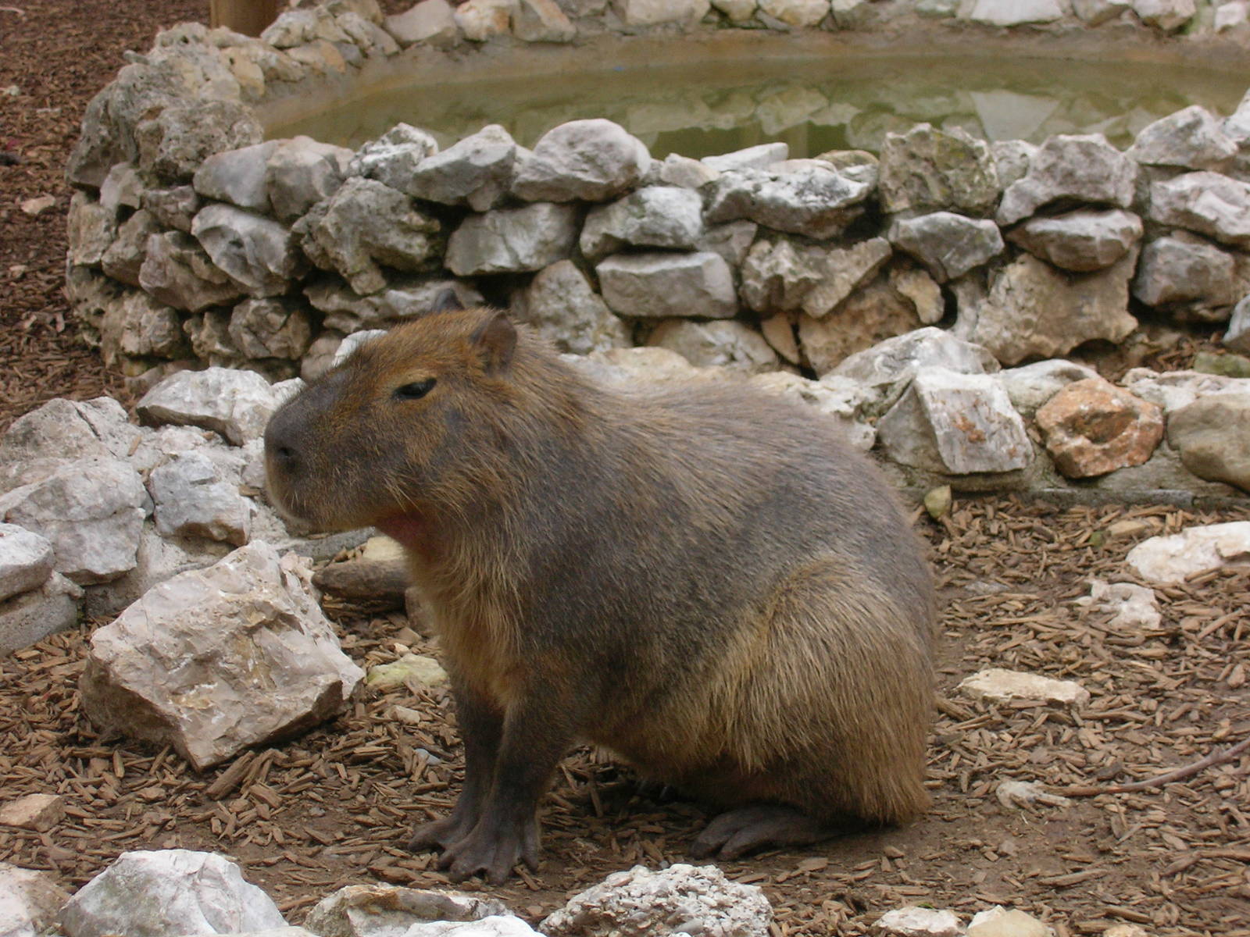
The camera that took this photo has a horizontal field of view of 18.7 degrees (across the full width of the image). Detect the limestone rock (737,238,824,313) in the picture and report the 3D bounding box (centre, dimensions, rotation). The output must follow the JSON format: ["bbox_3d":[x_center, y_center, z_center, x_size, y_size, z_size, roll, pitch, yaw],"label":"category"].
[{"bbox_3d":[0.287,-0.353,6.942,0.155,0.130,0.140,1,12,5],"label":"limestone rock"}]

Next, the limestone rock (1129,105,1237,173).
[{"bbox_3d":[1.071,-0.633,7.273,0.160,0.111,0.194,7,15,29],"label":"limestone rock"}]

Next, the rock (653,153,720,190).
[{"bbox_3d":[0.109,-0.531,6.754,0.126,0.059,0.100,0,13,0],"label":"rock"}]

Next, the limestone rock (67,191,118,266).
[{"bbox_3d":[-1.090,-0.491,7.772,0.110,0.140,0.140,-10,16,-39],"label":"limestone rock"}]

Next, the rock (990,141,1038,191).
[{"bbox_3d":[0.723,-0.561,7.040,0.100,0.085,0.110,0,12,0],"label":"rock"}]

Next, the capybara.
[{"bbox_3d":[-0.035,0.105,4.067,0.730,0.620,0.320,-6,15,-21],"label":"capybara"}]

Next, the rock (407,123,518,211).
[{"bbox_3d":[-0.335,-0.621,7.814,0.229,0.179,0.195,0,12,0],"label":"rock"}]

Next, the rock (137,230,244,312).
[{"bbox_3d":[-0.768,-0.350,6.743,0.176,0.138,0.132,5,15,19],"label":"rock"}]

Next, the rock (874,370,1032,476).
[{"bbox_3d":[0.505,-0.073,5.814,0.238,0.140,0.171,0,14,0],"label":"rock"}]

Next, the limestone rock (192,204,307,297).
[{"bbox_3d":[-0.731,-0.425,7.377,0.205,0.155,0.160,6,13,24],"label":"limestone rock"}]

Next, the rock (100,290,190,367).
[{"bbox_3d":[-0.984,-0.286,7.773,0.184,0.155,0.184,0,12,0],"label":"rock"}]

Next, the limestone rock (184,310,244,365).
[{"bbox_3d":[-0.772,-0.249,7.116,0.110,0.092,0.088,-12,17,-41],"label":"limestone rock"}]

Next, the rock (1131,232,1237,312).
[{"bbox_3d":[0.978,-0.344,6.632,0.177,0.132,0.133,-2,15,-8],"label":"rock"}]

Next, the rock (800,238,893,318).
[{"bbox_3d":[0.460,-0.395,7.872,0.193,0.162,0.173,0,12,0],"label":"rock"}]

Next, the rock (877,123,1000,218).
[{"bbox_3d":[0.656,-0.622,7.921,0.257,0.196,0.218,0,12,0],"label":"rock"}]

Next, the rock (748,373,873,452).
[{"bbox_3d":[0.331,-0.101,6.716,0.225,0.138,0.180,0,12,0],"label":"rock"}]

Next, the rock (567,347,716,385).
[{"bbox_3d":[0.033,-0.143,6.210,0.250,0.120,0.180,0,12,0],"label":"rock"}]

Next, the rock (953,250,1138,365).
[{"bbox_3d":[0.776,-0.299,6.997,0.298,0.180,0.220,-10,16,-36],"label":"rock"}]

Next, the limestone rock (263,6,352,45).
[{"bbox_3d":[-0.792,-1.107,9.480,0.210,0.100,0.160,-7,14,-29],"label":"limestone rock"}]

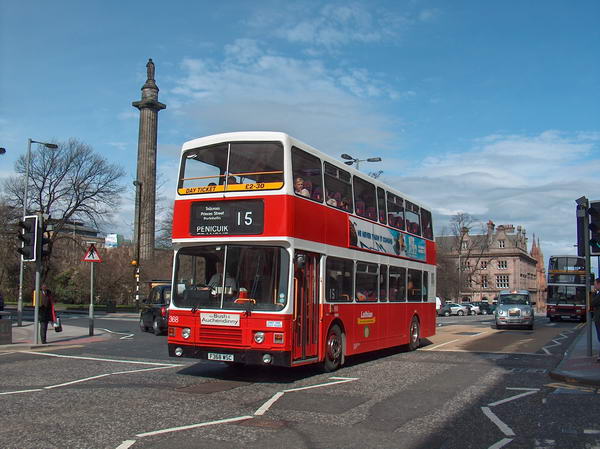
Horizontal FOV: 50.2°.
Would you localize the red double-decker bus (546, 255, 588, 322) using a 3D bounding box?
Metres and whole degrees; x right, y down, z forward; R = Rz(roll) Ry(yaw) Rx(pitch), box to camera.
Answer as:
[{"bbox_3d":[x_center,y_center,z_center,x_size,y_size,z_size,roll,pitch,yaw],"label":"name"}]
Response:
[{"bbox_3d":[19.226,4.688,46.319,2.500,4.350,9.800,-2,-7,23],"label":"red double-decker bus"}]

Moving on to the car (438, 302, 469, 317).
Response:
[{"bbox_3d":[15.945,8.940,67.000,4.200,1.450,1.750,-2,-7,22],"label":"car"}]

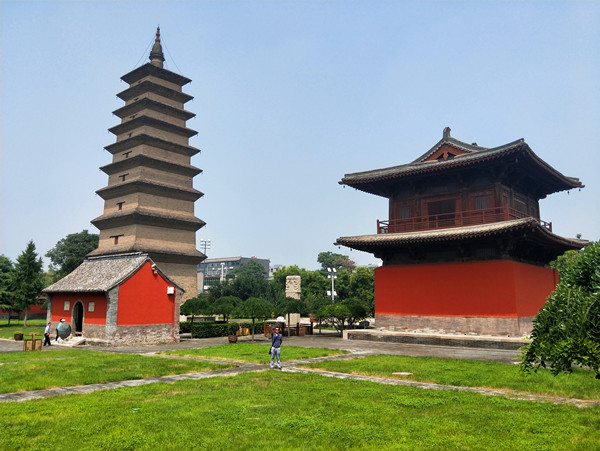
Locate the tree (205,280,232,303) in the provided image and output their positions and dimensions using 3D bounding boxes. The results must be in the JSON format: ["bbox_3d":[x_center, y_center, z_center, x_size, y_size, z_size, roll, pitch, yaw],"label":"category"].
[{"bbox_3d":[-12.537,11.265,67.065,5.000,6.100,5.000,2,-10,-10],"label":"tree"}]

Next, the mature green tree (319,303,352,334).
[{"bbox_3d":[3.021,7.981,36.674,2.940,2.727,2.940,0,-10,0],"label":"mature green tree"}]

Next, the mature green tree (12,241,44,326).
[{"bbox_3d":[-30.489,6.534,48.600,3.615,9.678,3.615,0,-10,0],"label":"mature green tree"}]

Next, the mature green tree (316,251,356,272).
[{"bbox_3d":[7.452,11.346,87.333,8.500,12.680,8.500,-1,-10,5],"label":"mature green tree"}]

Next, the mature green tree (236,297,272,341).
[{"bbox_3d":[-3.328,6.758,31.101,2.713,3.219,2.713,0,-10,0],"label":"mature green tree"}]

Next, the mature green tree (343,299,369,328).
[{"bbox_3d":[5.170,8.619,41.638,3.038,3.176,3.038,0,-10,0],"label":"mature green tree"}]

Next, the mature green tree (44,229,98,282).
[{"bbox_3d":[-34.737,7.375,65.707,9.000,13.400,9.000,5,-11,-27],"label":"mature green tree"}]

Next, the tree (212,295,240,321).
[{"bbox_3d":[-6.107,7.484,35.745,2.525,3.386,2.525,0,-10,0],"label":"tree"}]

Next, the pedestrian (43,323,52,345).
[{"bbox_3d":[-17.472,7.563,30.149,0.580,1.602,0.500,2,-10,-11],"label":"pedestrian"}]

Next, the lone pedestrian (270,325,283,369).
[{"bbox_3d":[-0.964,5.038,17.908,0.550,1.720,0.360,0,-10,0],"label":"lone pedestrian"}]

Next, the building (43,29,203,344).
[{"bbox_3d":[-19.077,-7.600,56.084,10.500,39.620,10.500,-7,-12,36],"label":"building"}]

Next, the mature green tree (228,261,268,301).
[{"bbox_3d":[-7.388,9.778,65.291,6.391,9.027,6.391,0,-10,0],"label":"mature green tree"}]

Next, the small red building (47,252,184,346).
[{"bbox_3d":[-13.911,5.484,32.313,8.600,6.090,6.100,-7,-12,36],"label":"small red building"}]

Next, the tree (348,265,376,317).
[{"bbox_3d":[9.212,9.535,61.266,6.000,7.470,6.000,-2,-10,8],"label":"tree"}]

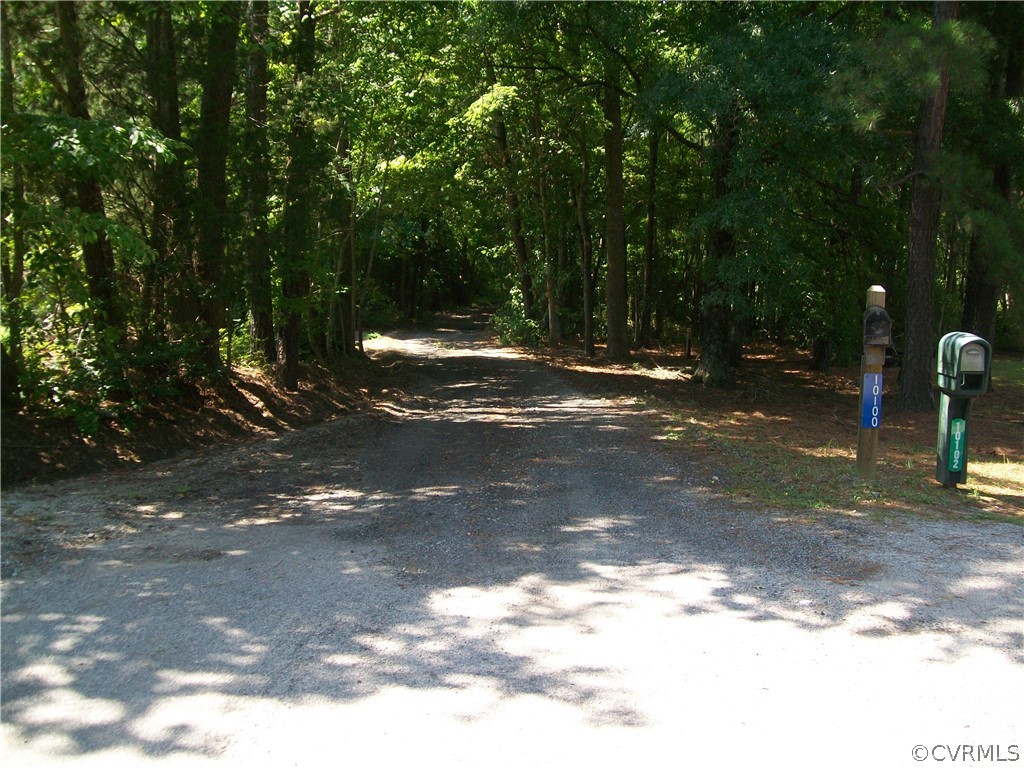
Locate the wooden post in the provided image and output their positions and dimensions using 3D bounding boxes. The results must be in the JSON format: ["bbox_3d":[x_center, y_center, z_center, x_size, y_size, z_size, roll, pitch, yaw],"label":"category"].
[{"bbox_3d":[2.858,-0.011,7.978,0.155,1.550,0.160,2,5,9],"label":"wooden post"}]

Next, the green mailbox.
[{"bbox_3d":[3.479,0.185,7.795,0.275,1.180,0.470,1,5,8],"label":"green mailbox"}]

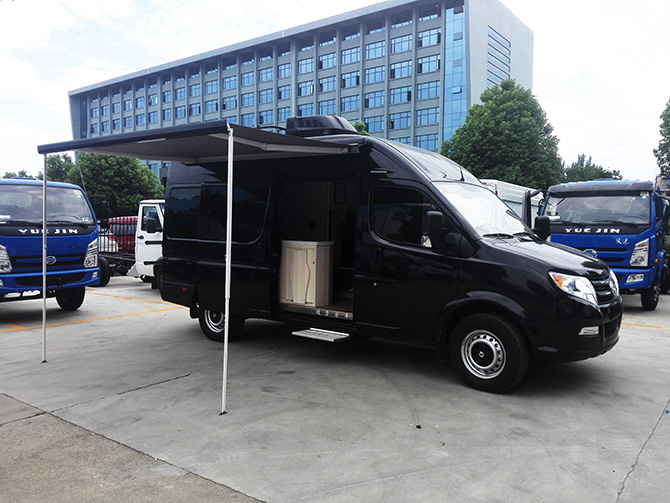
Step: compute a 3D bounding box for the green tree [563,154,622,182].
[{"bbox_3d":[20.086,-4.165,43.188,6.346,7.069,6.346,0,3,0],"label":"green tree"}]

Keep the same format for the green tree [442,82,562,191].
[{"bbox_3d":[7.960,-4.052,26.226,5.851,8.502,5.851,0,3,0],"label":"green tree"}]

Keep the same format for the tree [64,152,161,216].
[{"bbox_3d":[-14.663,-3.723,36.173,6.840,6.510,6.840,0,3,0],"label":"tree"}]

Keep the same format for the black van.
[{"bbox_3d":[0.477,-0.253,6.808,5.656,2.889,2.171,3,4,35],"label":"black van"}]

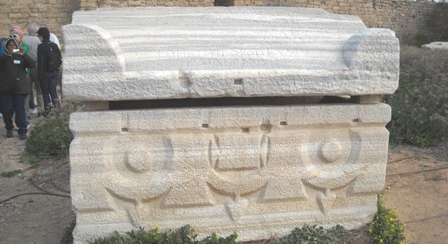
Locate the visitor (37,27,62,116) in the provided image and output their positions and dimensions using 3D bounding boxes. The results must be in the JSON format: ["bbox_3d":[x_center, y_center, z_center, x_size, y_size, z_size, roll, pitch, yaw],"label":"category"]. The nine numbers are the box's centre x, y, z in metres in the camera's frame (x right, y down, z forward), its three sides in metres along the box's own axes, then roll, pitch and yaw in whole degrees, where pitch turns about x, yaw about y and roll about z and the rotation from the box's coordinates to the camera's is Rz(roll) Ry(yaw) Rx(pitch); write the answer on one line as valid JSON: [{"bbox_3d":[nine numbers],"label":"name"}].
[{"bbox_3d":[-3.251,-0.928,8.392,0.370,1.660,0.430,6,12,25],"label":"visitor"}]

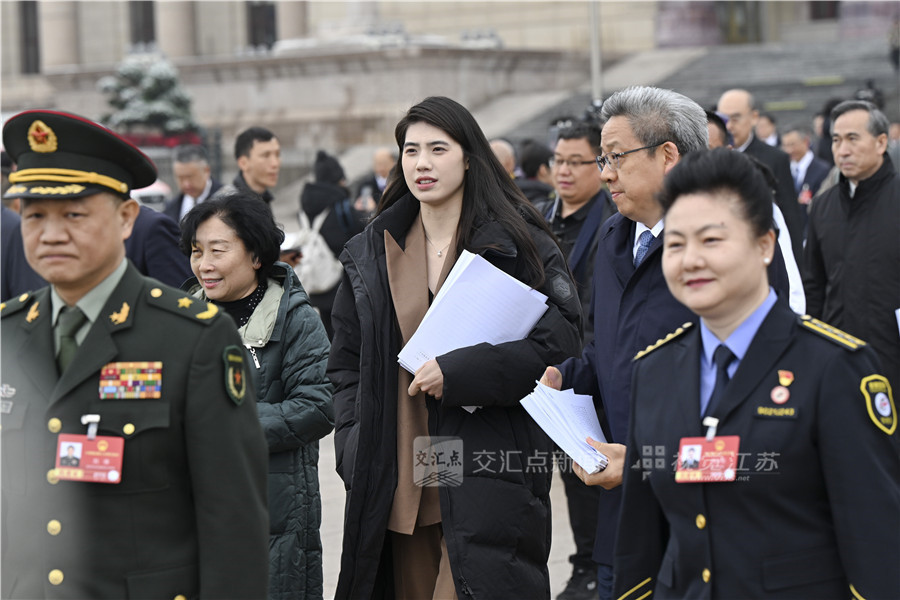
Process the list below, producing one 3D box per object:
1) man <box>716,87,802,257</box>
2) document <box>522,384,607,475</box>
[{"bbox_3d":[1.230,0.020,9.970,0.550,1.780,0.390,1,5,35],"label":"man"},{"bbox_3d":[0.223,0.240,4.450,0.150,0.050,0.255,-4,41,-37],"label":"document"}]

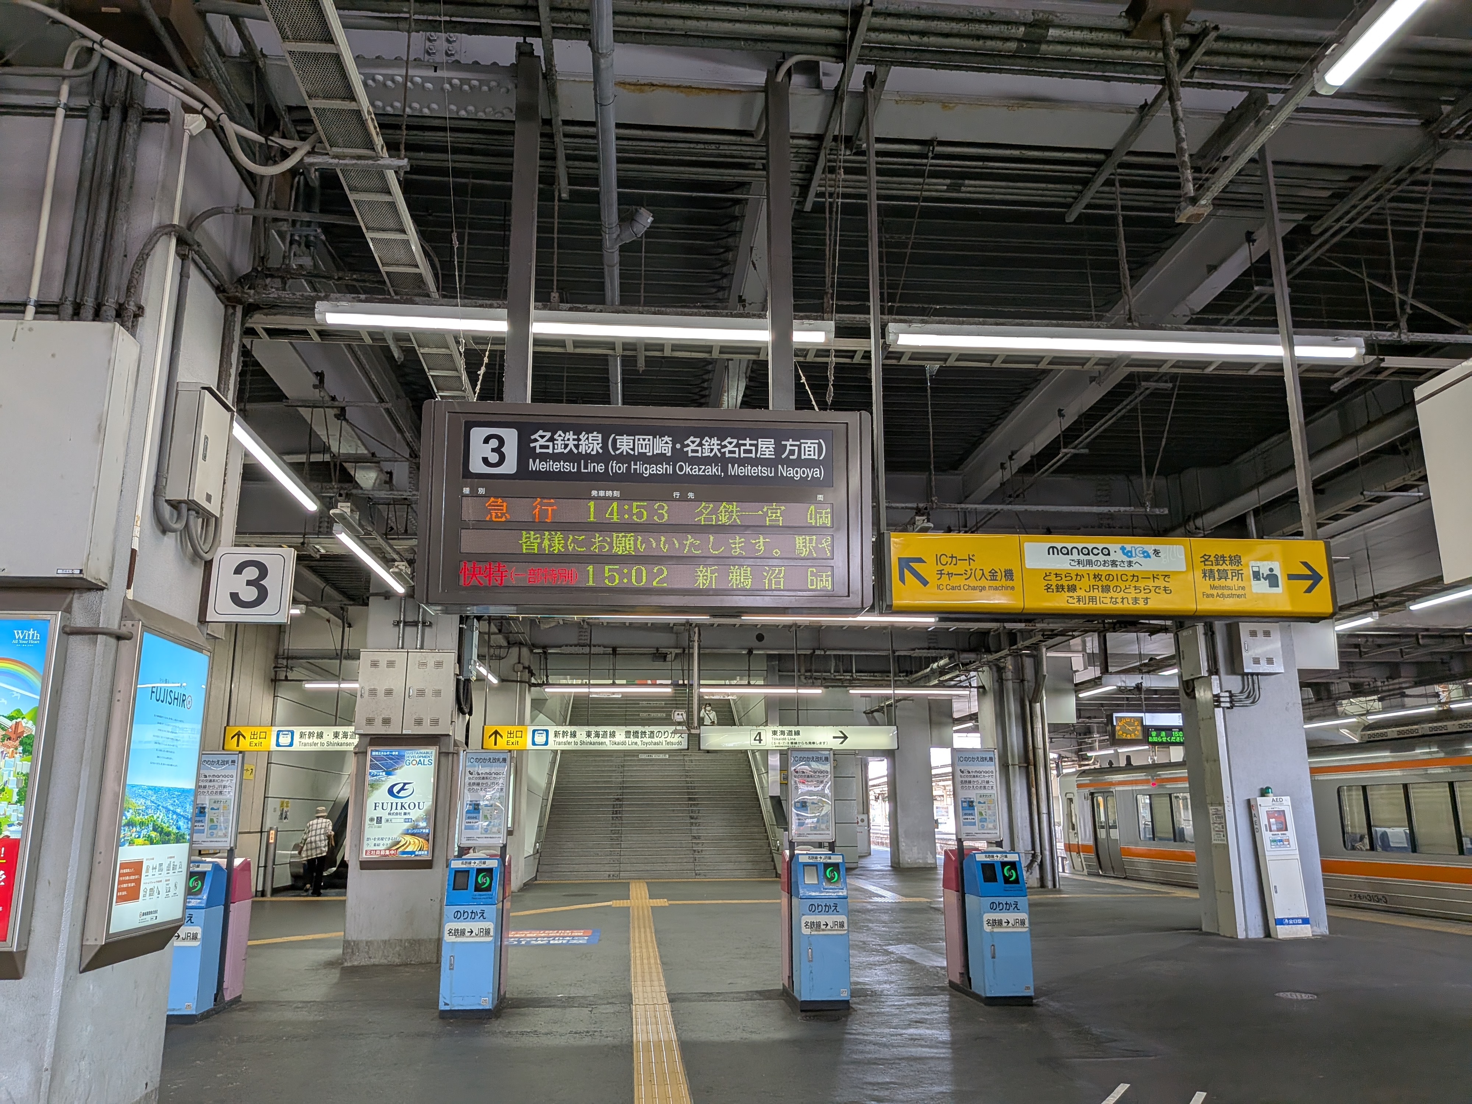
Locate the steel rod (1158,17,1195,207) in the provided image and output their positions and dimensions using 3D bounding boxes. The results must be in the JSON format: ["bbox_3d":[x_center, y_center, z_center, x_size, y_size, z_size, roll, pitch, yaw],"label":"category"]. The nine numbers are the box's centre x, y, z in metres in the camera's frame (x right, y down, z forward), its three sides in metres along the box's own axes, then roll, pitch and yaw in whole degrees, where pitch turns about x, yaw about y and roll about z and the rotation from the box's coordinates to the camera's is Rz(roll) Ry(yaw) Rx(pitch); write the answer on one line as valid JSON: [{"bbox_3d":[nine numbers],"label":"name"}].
[{"bbox_3d":[1.799,-1.801,4.159,0.037,0.908,0.037,1,-14,-6],"label":"steel rod"}]

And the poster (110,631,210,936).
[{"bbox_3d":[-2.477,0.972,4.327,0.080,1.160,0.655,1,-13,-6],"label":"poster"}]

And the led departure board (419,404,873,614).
[{"bbox_3d":[-0.373,-0.164,4.456,1.870,0.870,0.280,1,-13,-6],"label":"led departure board"}]

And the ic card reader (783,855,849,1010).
[{"bbox_3d":[0.645,3.151,8.642,0.375,1.190,1.040,1,-14,-6],"label":"ic card reader"}]

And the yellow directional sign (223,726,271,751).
[{"bbox_3d":[-7.260,2.795,15.203,0.708,0.363,0.170,1,-14,-6],"label":"yellow directional sign"}]

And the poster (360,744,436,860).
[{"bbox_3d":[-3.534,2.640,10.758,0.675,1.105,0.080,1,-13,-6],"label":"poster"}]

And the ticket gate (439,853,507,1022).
[{"bbox_3d":[-2.163,3.147,8.513,0.375,1.190,1.040,1,-14,-6],"label":"ticket gate"}]

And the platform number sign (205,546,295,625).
[{"bbox_3d":[-2.561,0.186,5.425,0.405,0.405,0.070,1,-14,-6],"label":"platform number sign"}]

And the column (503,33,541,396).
[{"bbox_3d":[-0.978,-1.516,4.705,0.100,1.880,0.100,1,-13,-6],"label":"column"}]

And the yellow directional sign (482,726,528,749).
[{"bbox_3d":[-3.517,2.844,15.586,0.703,0.360,0.170,1,-14,-6],"label":"yellow directional sign"}]

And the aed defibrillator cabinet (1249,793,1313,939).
[{"bbox_3d":[6.160,3.546,11.555,0.395,1.510,0.230,1,-13,-6],"label":"aed defibrillator cabinet"}]

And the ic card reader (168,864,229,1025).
[{"bbox_3d":[-4.281,3.004,7.940,0.390,1.190,0.400,1,-13,-6],"label":"ic card reader"}]

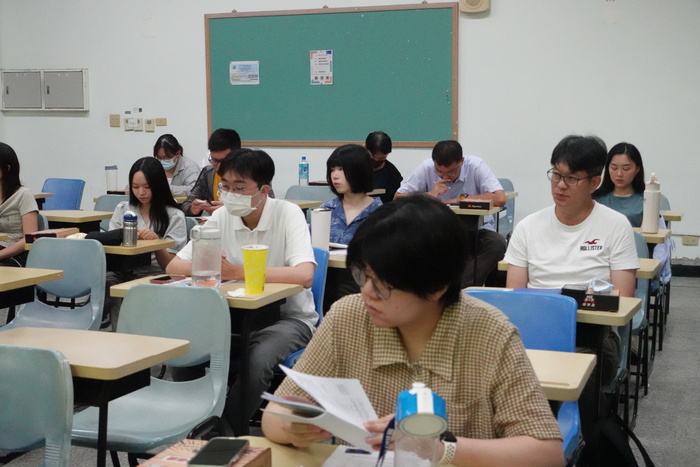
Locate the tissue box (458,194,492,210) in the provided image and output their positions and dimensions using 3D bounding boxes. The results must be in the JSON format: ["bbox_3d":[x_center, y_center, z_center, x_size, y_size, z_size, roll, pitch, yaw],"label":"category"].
[{"bbox_3d":[0.743,-0.168,6.023,0.185,0.045,0.130,2,7,22],"label":"tissue box"}]

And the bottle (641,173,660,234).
[{"bbox_3d":[1.412,-0.149,4.812,0.082,0.288,0.082,2,7,22],"label":"bottle"}]

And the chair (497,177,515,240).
[{"bbox_3d":[0.954,0.020,7.456,0.420,0.810,0.500,2,7,22],"label":"chair"}]

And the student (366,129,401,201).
[{"bbox_3d":[0.129,-0.165,7.536,0.480,1.170,0.720,2,7,22],"label":"student"}]

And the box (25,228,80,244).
[{"bbox_3d":[-1.427,0.014,4.948,0.165,0.044,0.215,1,7,13],"label":"box"}]

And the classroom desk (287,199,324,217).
[{"bbox_3d":[-0.514,0.151,6.829,0.605,0.720,0.345,3,8,23],"label":"classroom desk"}]

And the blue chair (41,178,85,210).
[{"bbox_3d":[-2.348,0.003,7.815,0.460,0.790,0.530,4,9,31],"label":"blue chair"}]

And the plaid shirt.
[{"bbox_3d":[0.137,0.394,2.151,0.560,0.520,0.340,3,8,23],"label":"plaid shirt"}]

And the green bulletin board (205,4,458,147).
[{"bbox_3d":[-0.203,-1.354,9.017,2.400,1.195,0.040,3,8,23],"label":"green bulletin board"}]

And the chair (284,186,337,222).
[{"bbox_3d":[-0.349,0.070,7.179,0.460,0.790,0.530,3,8,23],"label":"chair"}]

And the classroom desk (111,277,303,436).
[{"bbox_3d":[-0.507,0.548,3.736,0.605,0.720,0.345,3,8,23],"label":"classroom desk"}]

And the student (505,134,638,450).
[{"bbox_3d":[0.678,0.305,3.354,0.490,1.240,0.710,2,7,18],"label":"student"}]

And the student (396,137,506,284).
[{"bbox_3d":[0.665,-0.042,6.687,0.670,1.120,0.780,3,8,23],"label":"student"}]

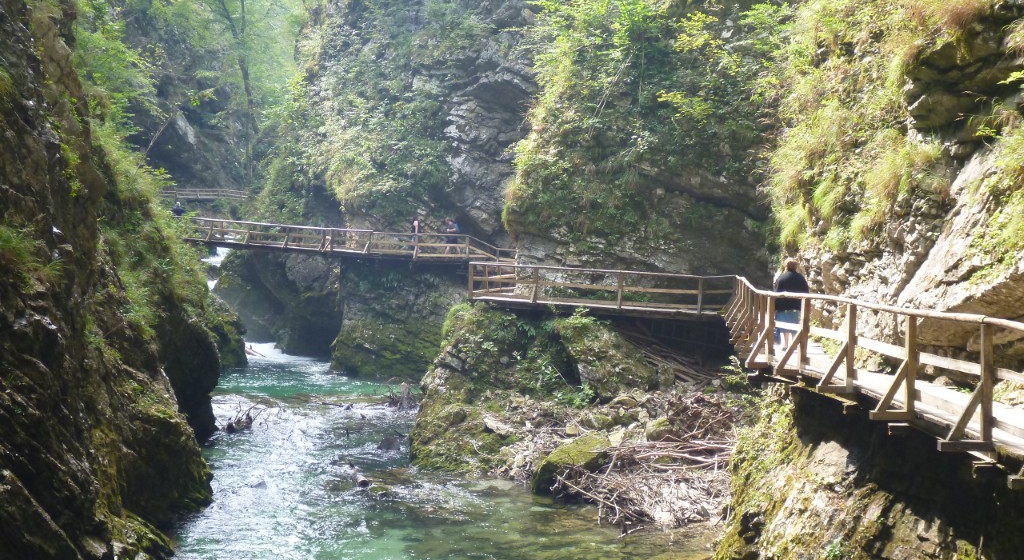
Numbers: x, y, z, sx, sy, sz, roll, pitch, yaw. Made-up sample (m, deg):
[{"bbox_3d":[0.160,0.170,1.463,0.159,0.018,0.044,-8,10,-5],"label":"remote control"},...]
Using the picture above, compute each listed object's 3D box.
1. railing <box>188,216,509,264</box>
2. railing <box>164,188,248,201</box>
[{"bbox_3d":[-8.100,-1.950,64.000,16.800,2.100,1.800,1,1,10],"label":"railing"},{"bbox_3d":[-31.600,-9.000,135.000,8.700,1.600,1.500,1,1,0],"label":"railing"}]

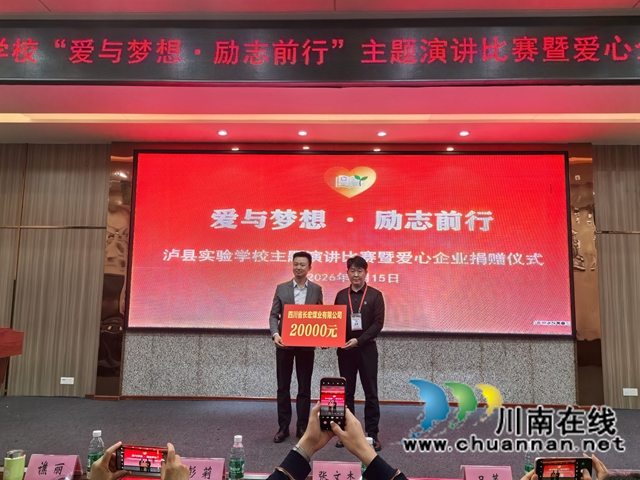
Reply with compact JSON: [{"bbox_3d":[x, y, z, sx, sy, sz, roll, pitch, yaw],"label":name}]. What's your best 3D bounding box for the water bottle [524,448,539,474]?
[{"bbox_3d":[0.848,0.919,1.984,0.063,0.225,0.063,1,-6,2],"label":"water bottle"}]

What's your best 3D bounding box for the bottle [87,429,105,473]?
[{"bbox_3d":[-0.938,0.915,2.087,0.064,0.225,0.064,1,-6,2],"label":"bottle"}]

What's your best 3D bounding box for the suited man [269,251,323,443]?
[{"bbox_3d":[-0.226,0.979,4.766,0.530,1.738,0.400,1,-6,2],"label":"suited man"}]

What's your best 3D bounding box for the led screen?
[{"bbox_3d":[0.354,0.019,6.358,5.524,2.281,0.100,1,-6,2],"label":"led screen"}]

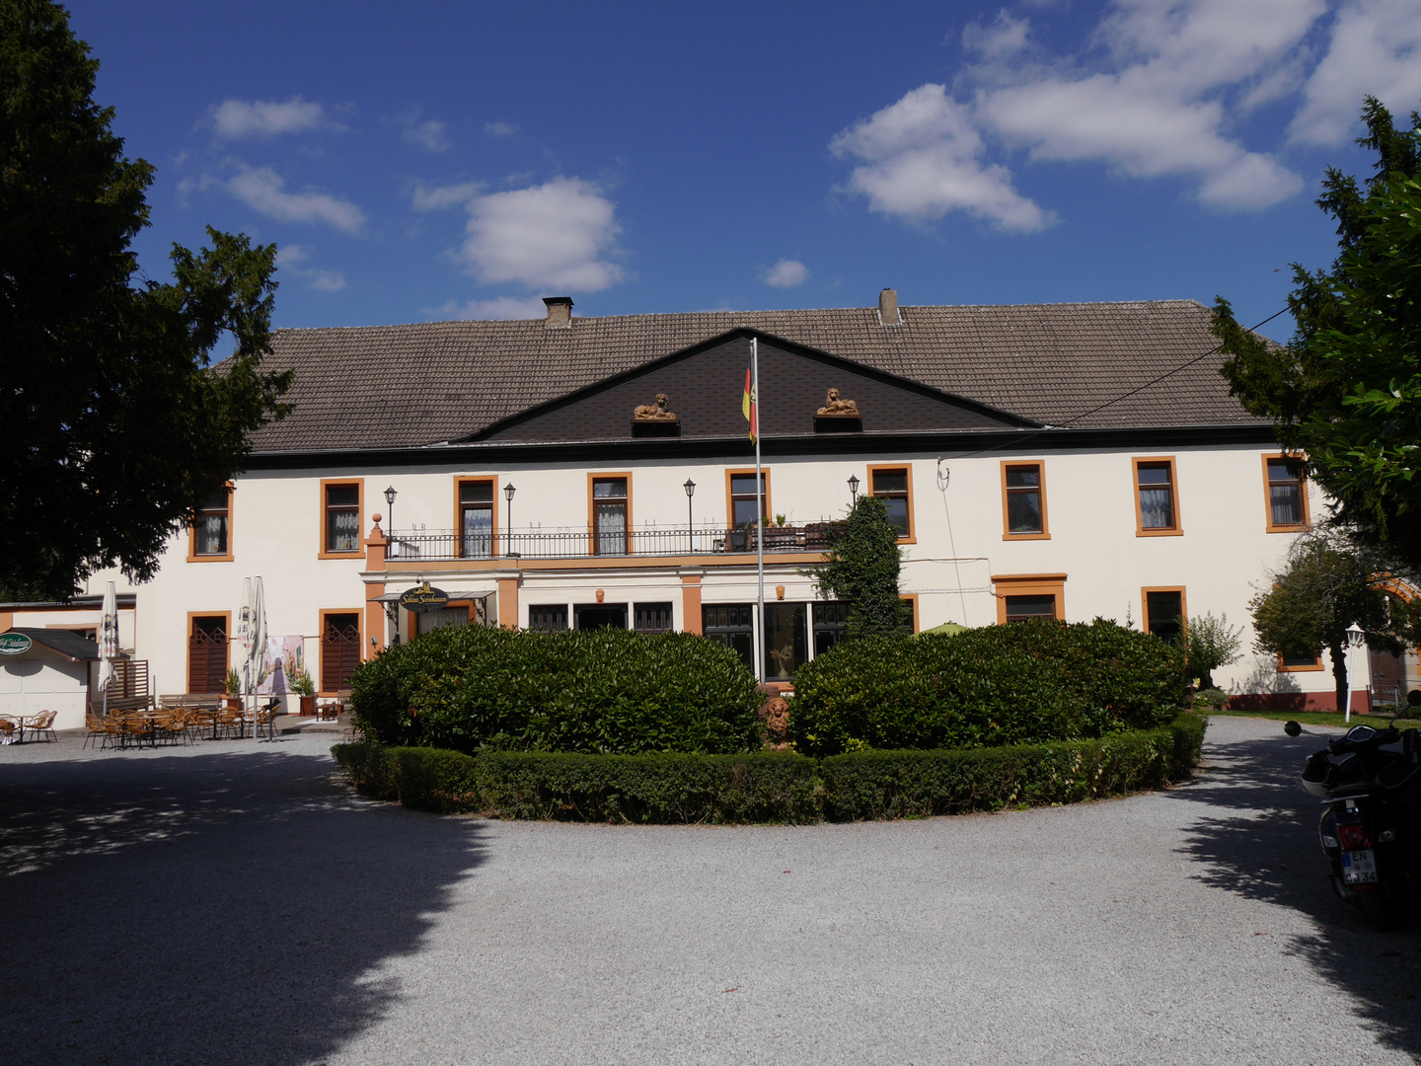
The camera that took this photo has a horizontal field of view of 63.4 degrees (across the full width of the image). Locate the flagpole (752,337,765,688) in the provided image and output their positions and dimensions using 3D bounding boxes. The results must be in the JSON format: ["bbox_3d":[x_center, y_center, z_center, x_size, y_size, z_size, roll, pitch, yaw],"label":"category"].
[{"bbox_3d":[0.750,0.046,17.492,0.090,6.190,0.090,-1,-6,0],"label":"flagpole"}]

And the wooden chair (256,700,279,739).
[{"bbox_3d":[-10.943,4.656,28.397,0.620,0.770,0.600,0,-6,-15],"label":"wooden chair"}]

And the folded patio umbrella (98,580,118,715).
[{"bbox_3d":[-15.230,3.186,29.068,0.450,3.970,0.450,-1,-6,0],"label":"folded patio umbrella"}]

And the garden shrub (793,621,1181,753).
[{"bbox_3d":[3.693,2.169,15.346,5.350,2.000,4.000,-1,-6,0],"label":"garden shrub"}]

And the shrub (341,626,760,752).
[{"bbox_3d":[-2.074,2.280,15.350,5.480,2.080,4.000,-1,-6,0],"label":"shrub"}]

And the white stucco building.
[{"bbox_3d":[-0.687,-1.162,40.957,42.700,14.800,13.400,-1,-6,0],"label":"white stucco building"}]

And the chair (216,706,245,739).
[{"bbox_3d":[-11.648,4.615,27.900,0.600,0.810,0.620,-6,-7,33],"label":"chair"}]

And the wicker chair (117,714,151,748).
[{"bbox_3d":[-13.258,4.581,26.500,0.600,0.780,0.620,-5,-7,30],"label":"wicker chair"}]

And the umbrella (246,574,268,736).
[{"bbox_3d":[-11.001,3.028,27.867,0.450,3.960,0.450,-1,-6,0],"label":"umbrella"}]

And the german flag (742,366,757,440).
[{"bbox_3d":[0.603,-2.010,17.712,0.240,1.320,0.160,-1,-6,0],"label":"german flag"}]

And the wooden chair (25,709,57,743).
[{"bbox_3d":[-16.454,4.760,28.300,0.620,0.790,0.600,0,-6,-17],"label":"wooden chair"}]

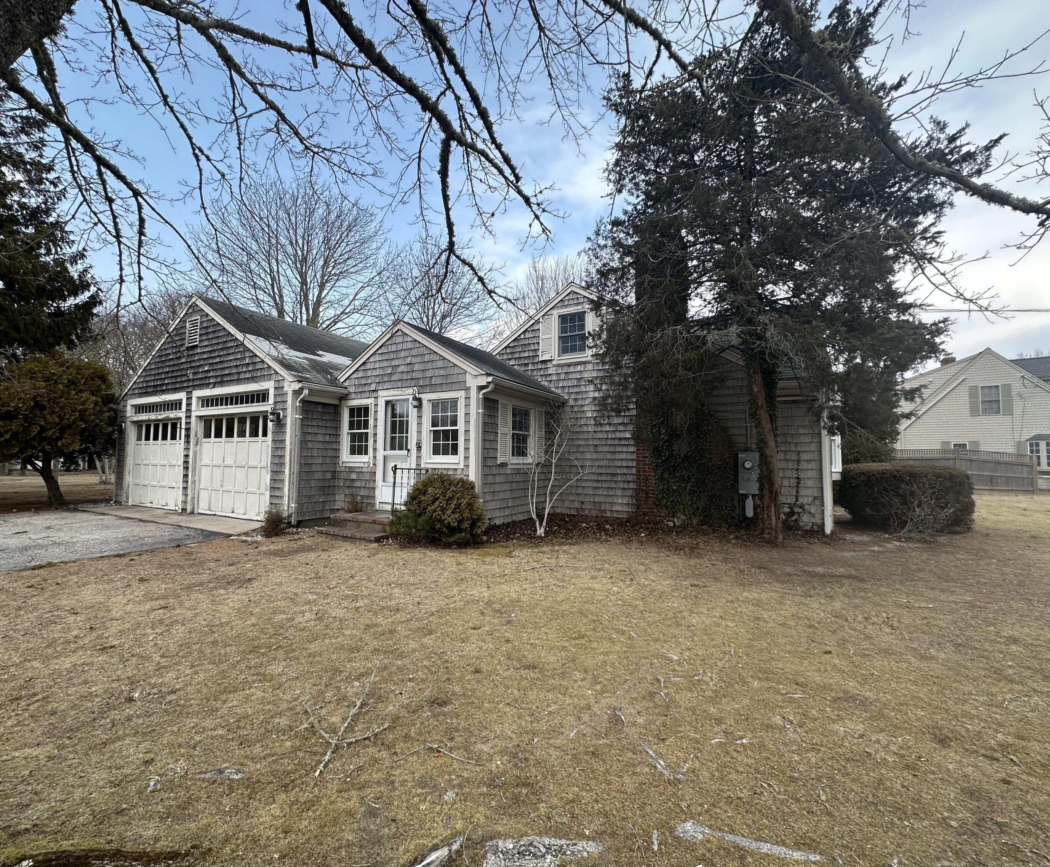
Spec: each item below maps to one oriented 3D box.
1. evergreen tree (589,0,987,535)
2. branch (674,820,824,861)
[{"bbox_3d":[4.077,-3.077,8.220,5.800,9.700,5.500,-2,-4,30],"label":"evergreen tree"},{"bbox_3d":[0.829,1.508,1.748,0.522,0.060,0.100,-1,-4,17],"label":"branch"}]

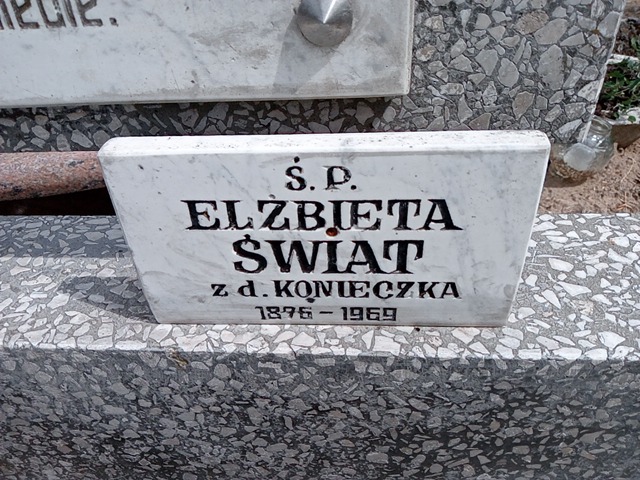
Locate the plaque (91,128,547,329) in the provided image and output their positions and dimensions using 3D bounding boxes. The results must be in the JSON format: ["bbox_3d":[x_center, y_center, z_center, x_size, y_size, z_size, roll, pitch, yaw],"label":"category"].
[{"bbox_3d":[0.003,0.000,0.421,0.310,0.174,0.029,0,39,4],"label":"plaque"}]

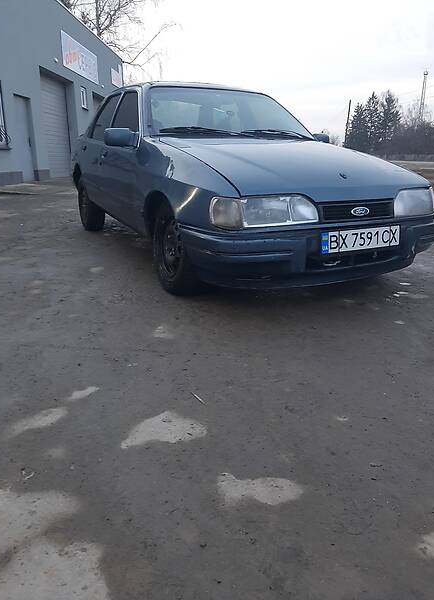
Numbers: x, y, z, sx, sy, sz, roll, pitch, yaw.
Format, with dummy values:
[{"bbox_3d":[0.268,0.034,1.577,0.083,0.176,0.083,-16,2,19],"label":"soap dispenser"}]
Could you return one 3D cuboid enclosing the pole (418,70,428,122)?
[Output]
[{"bbox_3d":[29.315,-26.332,67.203,0.700,11.910,0.700,7,19,21],"label":"pole"}]

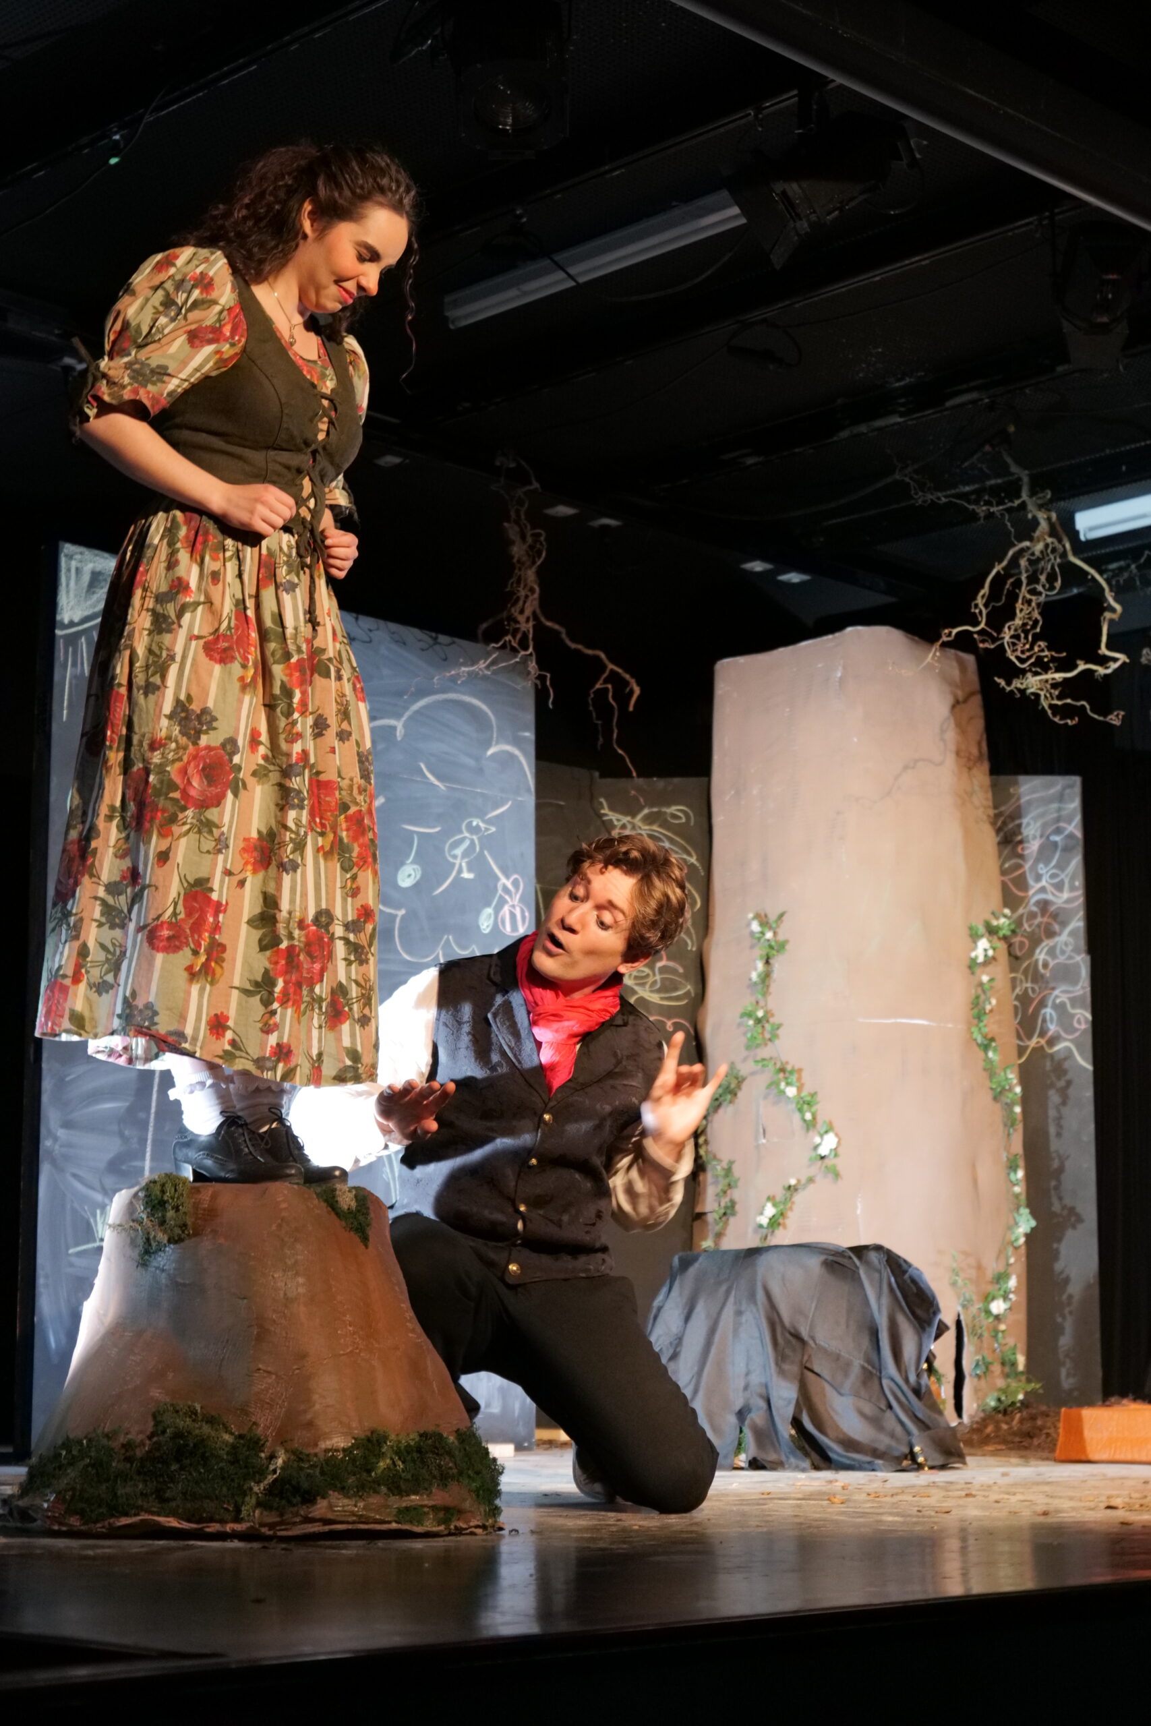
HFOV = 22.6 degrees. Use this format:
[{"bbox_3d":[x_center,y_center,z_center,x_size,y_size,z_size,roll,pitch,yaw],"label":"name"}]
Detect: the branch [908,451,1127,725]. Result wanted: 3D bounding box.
[{"bbox_3d":[1.299,-0.823,8.466,0.650,0.860,0.460,0,-10,0],"label":"branch"}]

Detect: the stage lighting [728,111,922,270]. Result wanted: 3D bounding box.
[{"bbox_3d":[0.568,-1.521,6.537,0.400,0.250,0.290,-39,-8,-6],"label":"stage lighting"}]

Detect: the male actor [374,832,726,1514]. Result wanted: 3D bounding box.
[{"bbox_3d":[-0.072,0.510,4.864,0.700,1.150,0.640,-2,-10,10],"label":"male actor"}]

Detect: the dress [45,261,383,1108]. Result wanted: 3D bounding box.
[{"bbox_3d":[-0.577,-0.321,4.552,0.500,1.370,0.540,-9,-14,43],"label":"dress"}]

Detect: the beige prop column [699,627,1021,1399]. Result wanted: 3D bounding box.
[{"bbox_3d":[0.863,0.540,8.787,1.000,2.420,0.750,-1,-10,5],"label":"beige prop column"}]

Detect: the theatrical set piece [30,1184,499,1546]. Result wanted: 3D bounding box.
[{"bbox_3d":[-0.478,0.747,4.387,0.730,0.510,0.690,0,-10,0],"label":"theatrical set piece"}]

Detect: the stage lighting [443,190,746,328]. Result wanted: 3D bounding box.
[{"bbox_3d":[0.057,-1.765,8.396,1.220,0.080,0.080,-10,-14,44],"label":"stage lighting"}]

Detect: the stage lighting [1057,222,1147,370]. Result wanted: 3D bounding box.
[{"bbox_3d":[1.313,-1.419,7.199,0.250,0.300,0.340,-5,23,25],"label":"stage lighting"}]

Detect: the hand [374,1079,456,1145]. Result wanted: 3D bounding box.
[{"bbox_3d":[-0.260,0.407,4.679,0.125,0.100,0.140,4,-11,-20],"label":"hand"}]

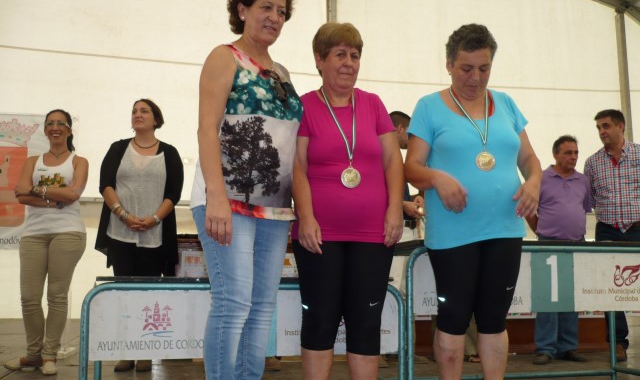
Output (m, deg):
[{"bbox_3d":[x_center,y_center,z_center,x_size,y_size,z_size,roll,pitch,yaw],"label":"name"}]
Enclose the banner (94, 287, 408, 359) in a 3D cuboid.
[{"bbox_3d":[-0.272,0.515,2.512,1.198,0.261,0.030,1,-7,-8],"label":"banner"}]

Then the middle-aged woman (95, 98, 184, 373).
[{"bbox_3d":[-1.101,0.250,3.968,0.540,1.660,0.360,0,-7,-3],"label":"middle-aged woman"}]

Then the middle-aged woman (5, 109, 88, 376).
[{"bbox_3d":[-1.699,0.289,4.064,0.490,1.636,0.400,0,-7,-2],"label":"middle-aged woman"}]

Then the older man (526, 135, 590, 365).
[{"bbox_3d":[1.660,0.390,4.485,0.500,1.560,0.340,0,-7,-3],"label":"older man"}]

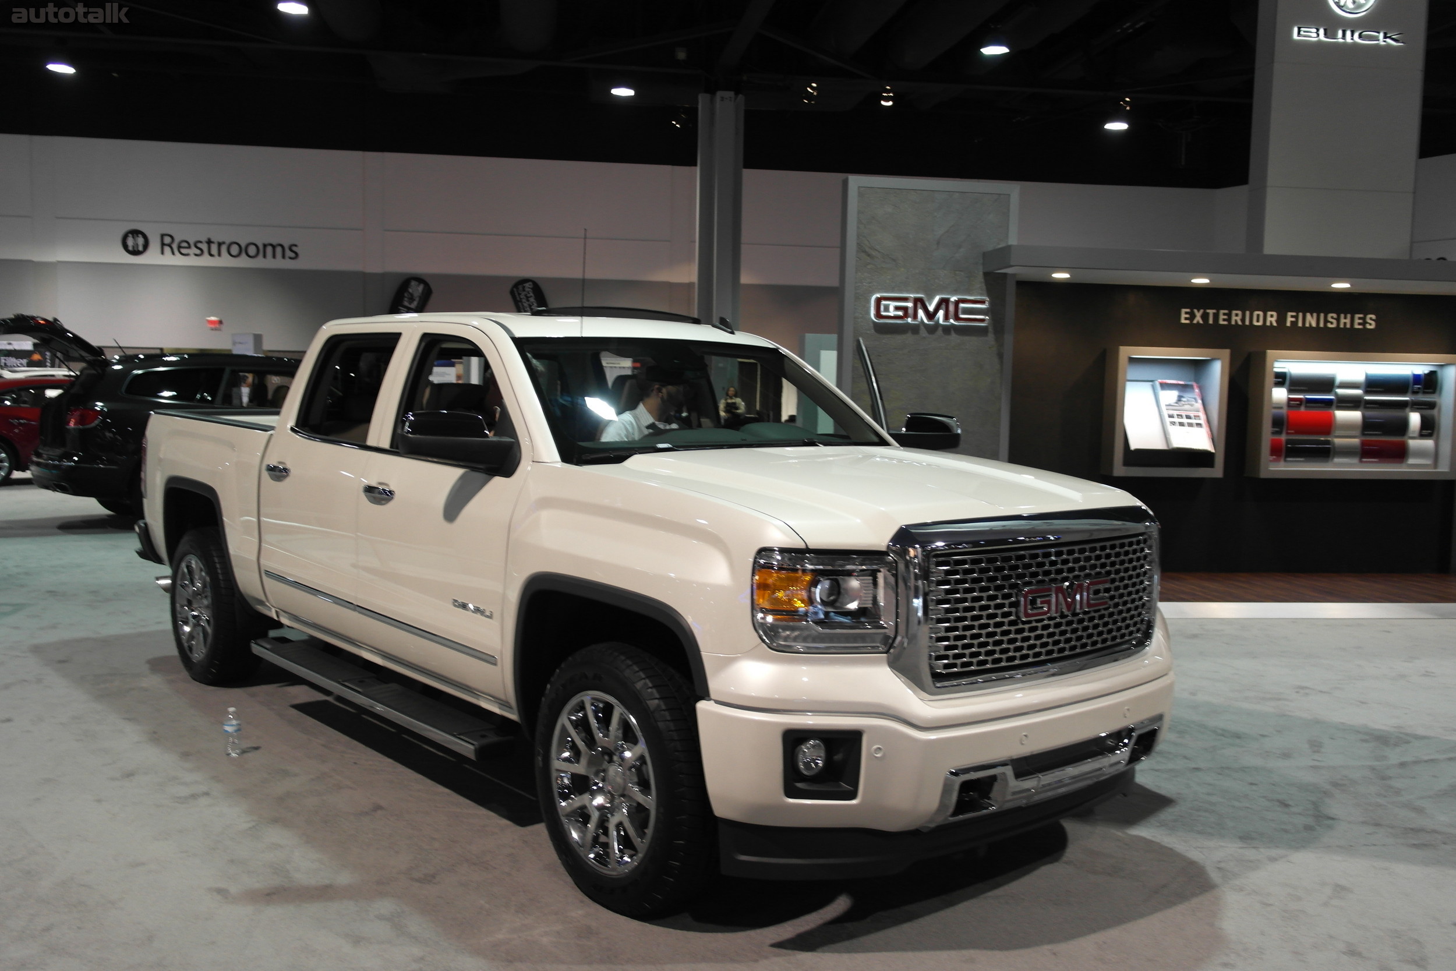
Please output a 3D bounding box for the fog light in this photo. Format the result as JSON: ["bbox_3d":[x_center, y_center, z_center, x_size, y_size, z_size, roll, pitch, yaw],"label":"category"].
[{"bbox_3d":[0.224,0.729,3.248,0.100,0.103,0.075,-3,6,-42],"label":"fog light"}]

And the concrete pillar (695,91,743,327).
[{"bbox_3d":[-0.191,-4.295,25.400,0.880,7.750,0.860,1,4,-8],"label":"concrete pillar"}]

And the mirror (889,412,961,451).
[{"bbox_3d":[0.881,-0.241,5.480,0.340,0.180,0.200,1,4,-6],"label":"mirror"}]

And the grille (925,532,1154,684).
[{"bbox_3d":[0.963,0.347,3.576,1.130,0.370,0.100,-2,5,-42],"label":"grille"}]

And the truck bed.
[{"bbox_3d":[-2.108,0.036,7.029,1.970,0.900,1.930,-3,6,-42],"label":"truck bed"}]

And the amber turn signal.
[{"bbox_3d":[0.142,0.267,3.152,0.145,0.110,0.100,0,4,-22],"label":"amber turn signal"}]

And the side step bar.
[{"bbox_3d":[-1.458,0.824,4.879,0.165,0.070,2.050,-2,5,-42],"label":"side step bar"}]

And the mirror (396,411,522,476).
[{"bbox_3d":[-0.900,-0.137,4.046,0.320,0.230,0.240,-2,5,-42],"label":"mirror"}]

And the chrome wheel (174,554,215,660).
[{"bbox_3d":[-2.722,0.637,6.407,0.200,0.545,0.545,-2,5,-42],"label":"chrome wheel"}]

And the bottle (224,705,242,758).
[{"bbox_3d":[-2.095,1.037,5.128,0.067,0.208,0.067,-1,5,-22],"label":"bottle"}]

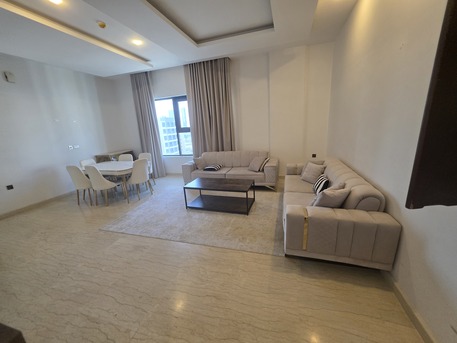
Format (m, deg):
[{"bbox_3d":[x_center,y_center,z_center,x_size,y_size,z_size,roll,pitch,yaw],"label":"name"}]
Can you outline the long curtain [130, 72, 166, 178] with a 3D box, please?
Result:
[{"bbox_3d":[-2.308,-1.278,5.077,0.609,2.944,0.145,2,16,18],"label":"long curtain"}]

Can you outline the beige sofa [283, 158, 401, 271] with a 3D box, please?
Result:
[{"bbox_3d":[1.365,0.308,2.596,0.928,0.768,2.102,2,16,18],"label":"beige sofa"}]

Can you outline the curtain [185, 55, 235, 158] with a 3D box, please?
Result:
[{"bbox_3d":[-0.426,-1.227,4.511,1.218,2.900,0.145,2,16,18],"label":"curtain"}]

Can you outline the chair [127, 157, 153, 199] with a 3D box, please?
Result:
[{"bbox_3d":[-1.973,0.160,3.739,0.522,0.855,0.450,3,17,23],"label":"chair"}]

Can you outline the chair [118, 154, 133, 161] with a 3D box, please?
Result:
[{"bbox_3d":[-2.690,0.041,4.340,0.450,0.855,0.522,2,16,18],"label":"chair"}]

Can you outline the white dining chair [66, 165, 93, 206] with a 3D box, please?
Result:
[{"bbox_3d":[-2.903,0.255,3.609,0.450,0.855,0.507,2,16,21],"label":"white dining chair"}]

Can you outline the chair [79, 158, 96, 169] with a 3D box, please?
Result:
[{"bbox_3d":[-2.941,0.163,3.952,0.522,0.855,0.450,2,16,18],"label":"chair"}]

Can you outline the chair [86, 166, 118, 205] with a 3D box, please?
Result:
[{"bbox_3d":[-2.485,0.262,3.487,0.450,0.855,0.507,3,17,23],"label":"chair"}]

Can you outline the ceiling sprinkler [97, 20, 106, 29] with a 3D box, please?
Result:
[{"bbox_3d":[-1.853,-2.142,2.505,0.105,0.050,0.105,1,17,16],"label":"ceiling sprinkler"}]

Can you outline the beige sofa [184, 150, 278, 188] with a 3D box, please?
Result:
[{"bbox_3d":[0.075,-0.083,4.317,2.218,0.768,0.841,2,16,18],"label":"beige sofa"}]

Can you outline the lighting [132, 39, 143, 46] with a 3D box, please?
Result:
[{"bbox_3d":[-1.627,-2.324,3.079,0.123,0.044,0.123,2,16,18],"label":"lighting"}]

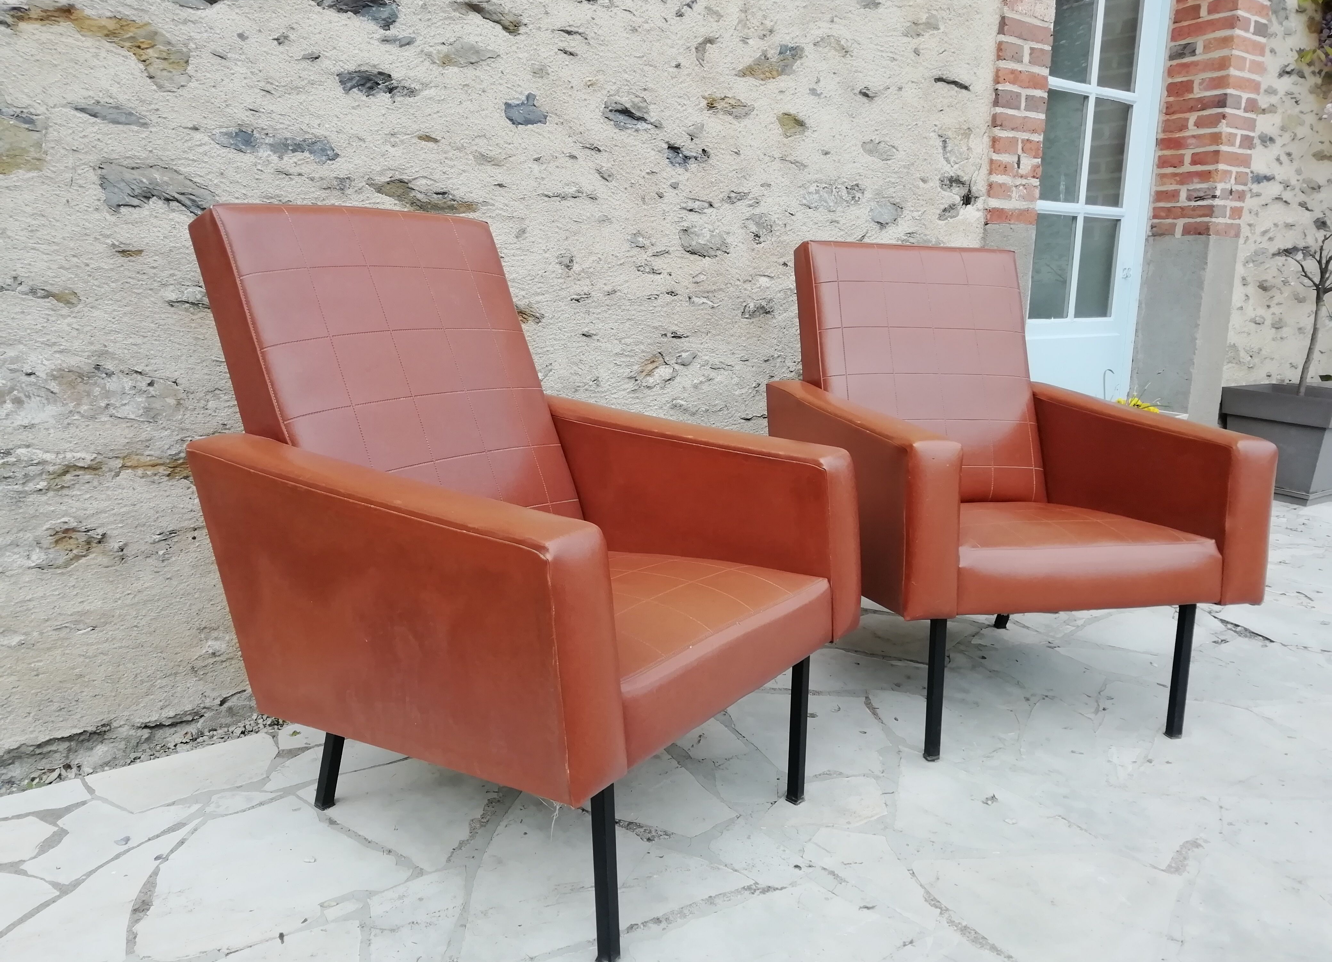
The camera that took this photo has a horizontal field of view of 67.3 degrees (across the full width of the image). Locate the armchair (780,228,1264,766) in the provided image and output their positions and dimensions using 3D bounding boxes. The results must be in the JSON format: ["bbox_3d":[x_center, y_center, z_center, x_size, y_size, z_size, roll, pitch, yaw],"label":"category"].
[{"bbox_3d":[0.619,-0.032,1.994,0.690,0.865,0.790,-2,12,-14],"label":"armchair"}]

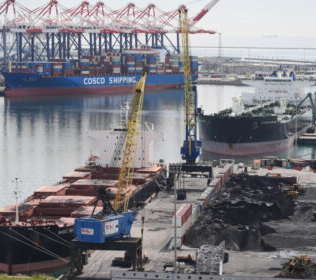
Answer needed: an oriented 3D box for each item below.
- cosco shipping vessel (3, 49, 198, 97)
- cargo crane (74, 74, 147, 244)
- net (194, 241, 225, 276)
[{"bbox_3d":[-57.760,-69.440,1314.380,42.000,44.700,298.000,3,6,35],"label":"cosco shipping vessel"},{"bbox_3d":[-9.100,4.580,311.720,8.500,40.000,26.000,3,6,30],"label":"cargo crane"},{"bbox_3d":[12.600,28.450,305.930,6.400,6.800,6.000,1,5,8],"label":"net"}]

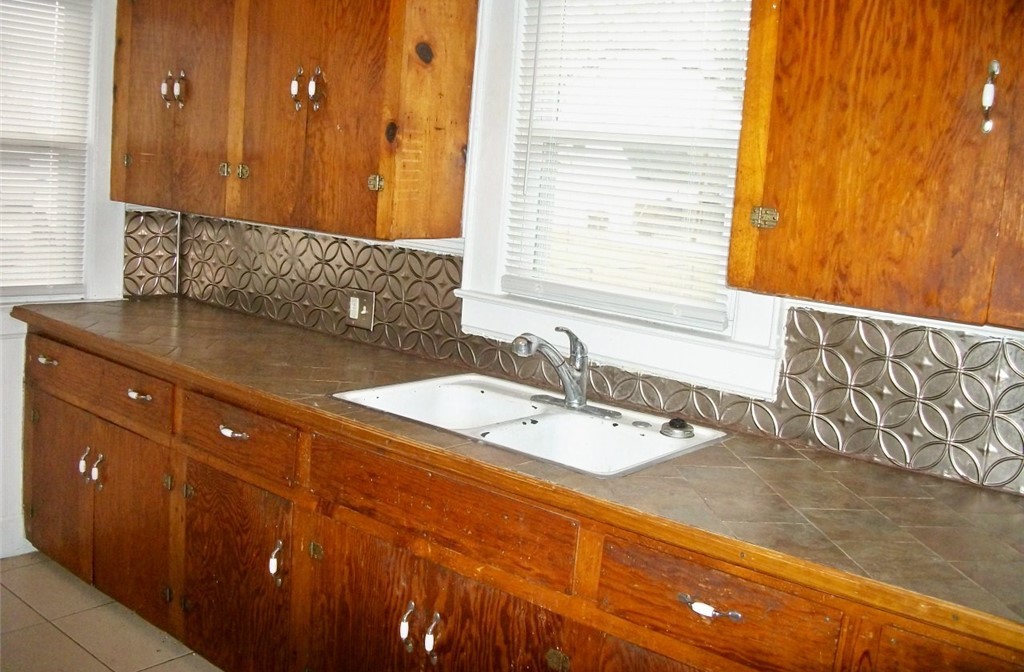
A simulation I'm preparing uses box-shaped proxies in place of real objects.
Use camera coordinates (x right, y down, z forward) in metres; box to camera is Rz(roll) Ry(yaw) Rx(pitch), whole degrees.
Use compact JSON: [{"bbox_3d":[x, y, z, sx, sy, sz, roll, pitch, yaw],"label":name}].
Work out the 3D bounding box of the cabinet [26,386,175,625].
[{"bbox_3d":[-1.166,0.506,3.266,0.875,0.580,0.580,12,12,36],"label":"cabinet"}]

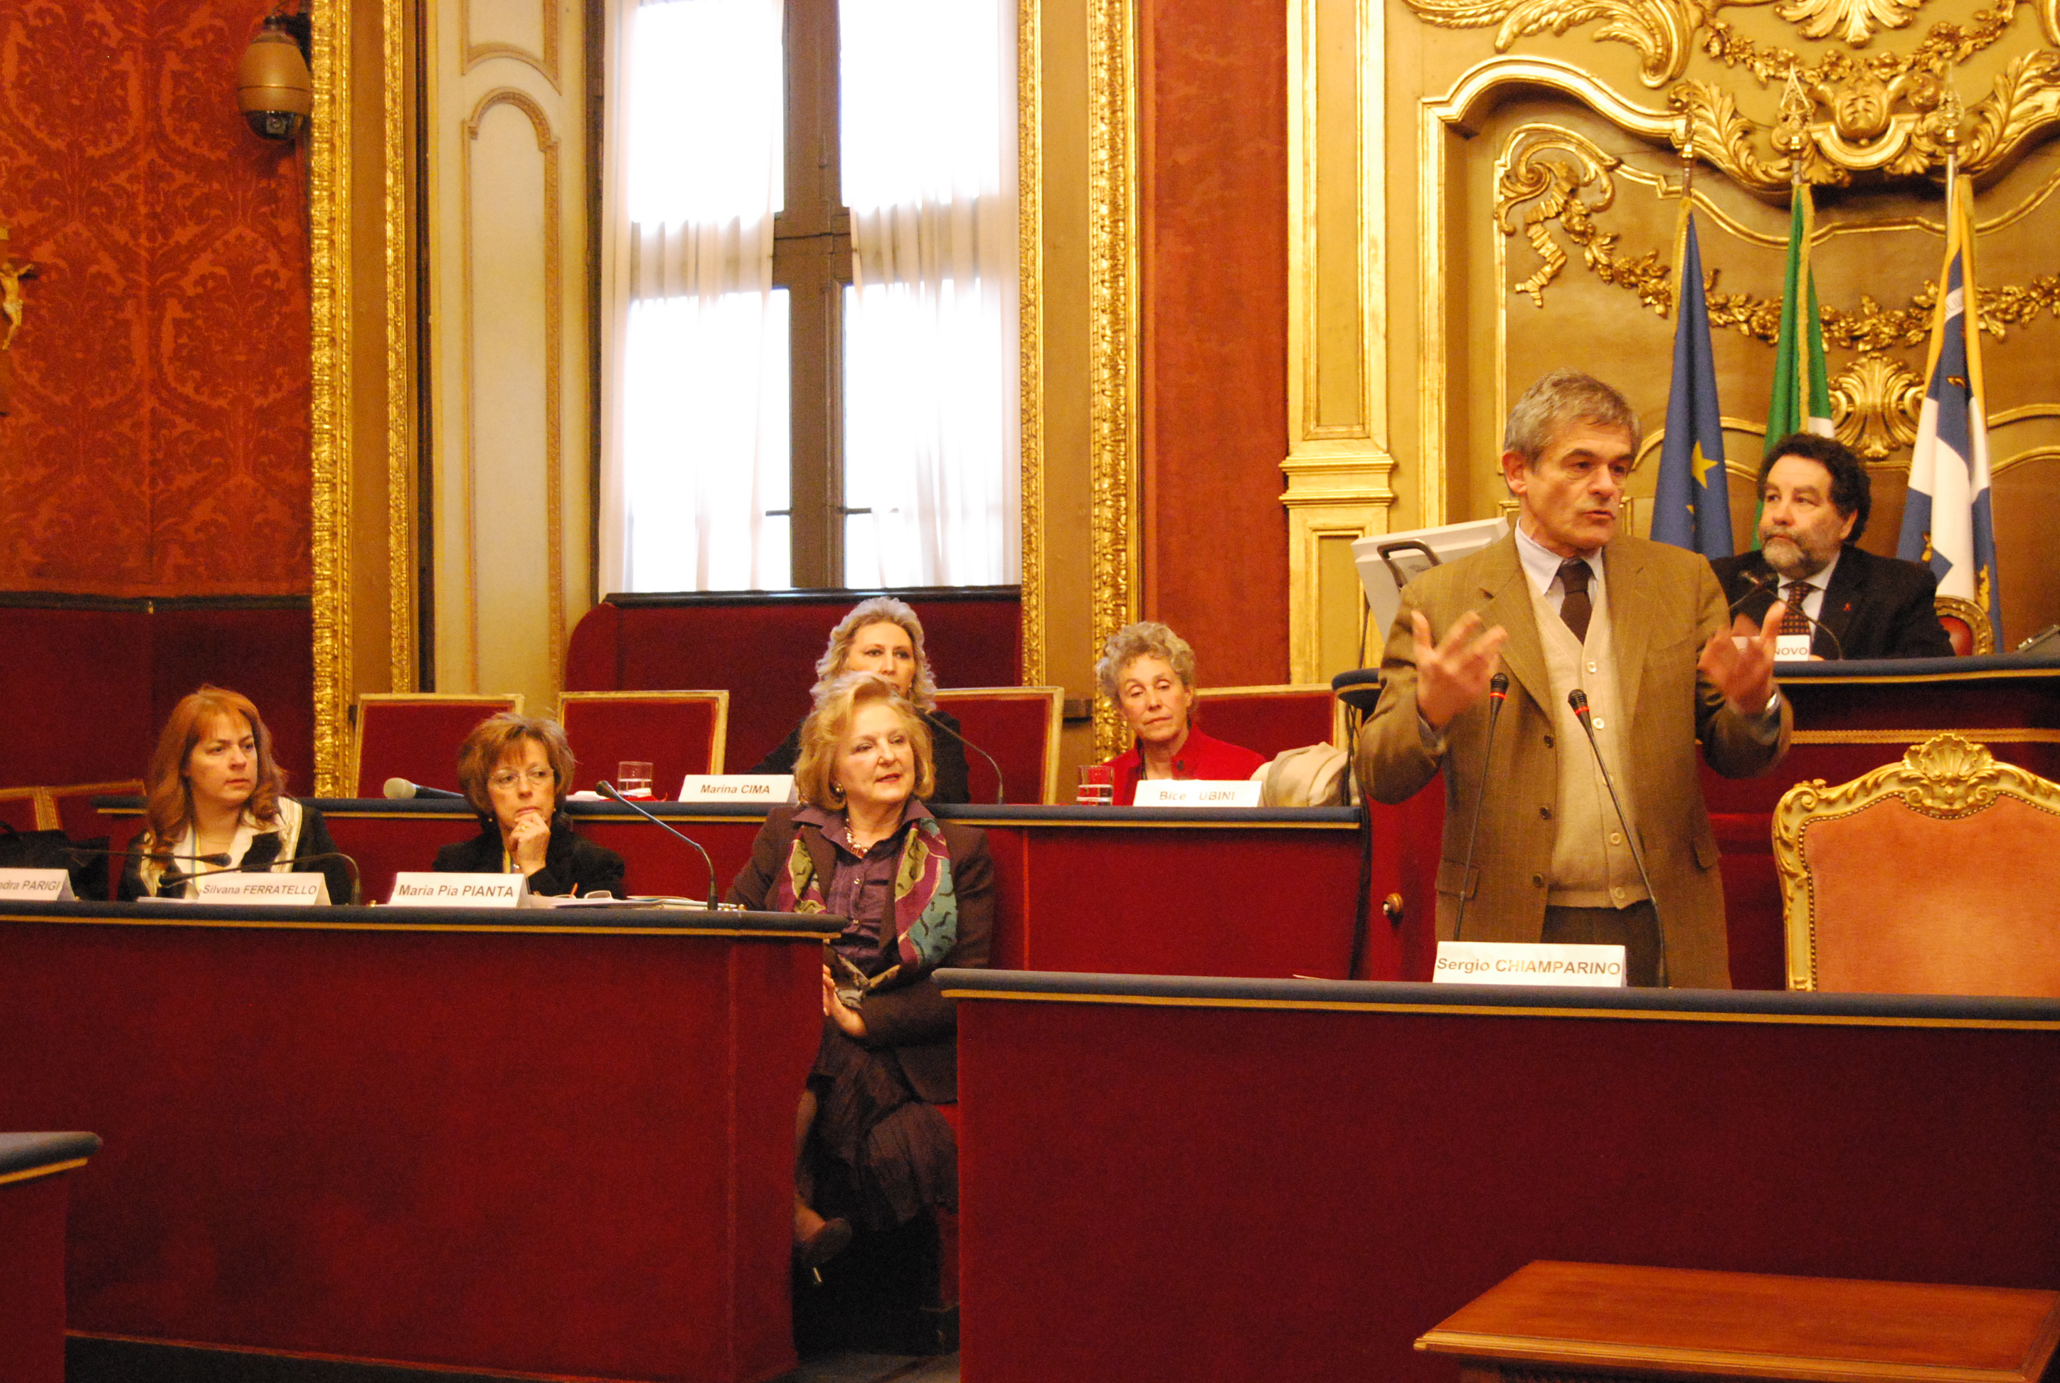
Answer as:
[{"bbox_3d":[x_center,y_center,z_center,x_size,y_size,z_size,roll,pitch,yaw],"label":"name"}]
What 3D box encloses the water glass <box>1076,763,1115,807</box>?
[{"bbox_3d":[0.146,0.216,6.700,0.078,0.096,0.078,0,-1,0],"label":"water glass"}]

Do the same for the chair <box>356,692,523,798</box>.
[{"bbox_3d":[-1.468,0.509,6.939,0.460,1.000,0.550,0,0,13],"label":"chair"}]

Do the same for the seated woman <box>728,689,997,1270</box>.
[{"bbox_3d":[-0.298,0.549,5.500,0.510,1.200,0.750,0,0,12],"label":"seated woman"}]

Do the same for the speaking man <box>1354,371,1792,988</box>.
[{"bbox_3d":[0.788,0.398,4.283,0.610,1.720,0.440,0,-1,-10],"label":"speaking man"}]

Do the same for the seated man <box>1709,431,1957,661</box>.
[{"bbox_3d":[1.571,0.139,5.907,0.580,1.300,0.700,-1,-1,22],"label":"seated man"}]

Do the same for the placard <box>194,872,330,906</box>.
[{"bbox_3d":[-1.512,0.391,5.880,0.297,0.068,0.062,-1,-1,24],"label":"placard"}]

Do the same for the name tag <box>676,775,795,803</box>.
[{"bbox_3d":[-0.692,0.232,7.100,0.297,0.068,0.062,-1,-1,24],"label":"name tag"}]

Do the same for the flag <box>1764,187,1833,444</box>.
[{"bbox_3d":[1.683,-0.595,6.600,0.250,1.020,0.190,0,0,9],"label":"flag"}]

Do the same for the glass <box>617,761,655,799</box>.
[{"bbox_3d":[-0.944,0.219,7.150,0.079,0.095,0.079,0,-1,0],"label":"glass"}]

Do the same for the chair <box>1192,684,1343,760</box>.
[{"bbox_3d":[0.396,0.491,6.347,0.460,1.000,0.550,0,0,19],"label":"chair"}]

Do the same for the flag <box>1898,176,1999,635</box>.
[{"bbox_3d":[1.986,-0.414,6.436,0.280,1.400,0.200,-1,-1,24],"label":"flag"}]

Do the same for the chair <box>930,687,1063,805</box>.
[{"bbox_3d":[-0.211,0.494,6.537,0.460,1.000,0.550,0,0,19],"label":"chair"}]

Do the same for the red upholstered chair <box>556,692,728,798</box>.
[{"bbox_3d":[-0.971,0.501,6.782,0.460,1.000,0.550,0,0,16],"label":"red upholstered chair"}]

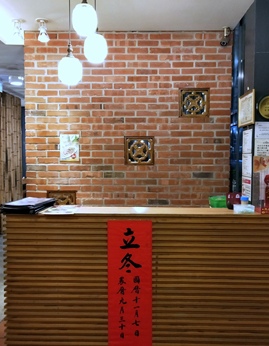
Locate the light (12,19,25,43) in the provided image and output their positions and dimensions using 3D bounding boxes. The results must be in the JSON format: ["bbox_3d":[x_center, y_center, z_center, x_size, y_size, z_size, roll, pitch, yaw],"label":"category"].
[{"bbox_3d":[-1.107,-1.354,3.193,0.115,0.203,0.120,0,3,1],"label":"light"}]

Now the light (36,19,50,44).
[{"bbox_3d":[-0.871,-1.350,3.189,0.115,0.211,0.120,0,3,1],"label":"light"}]

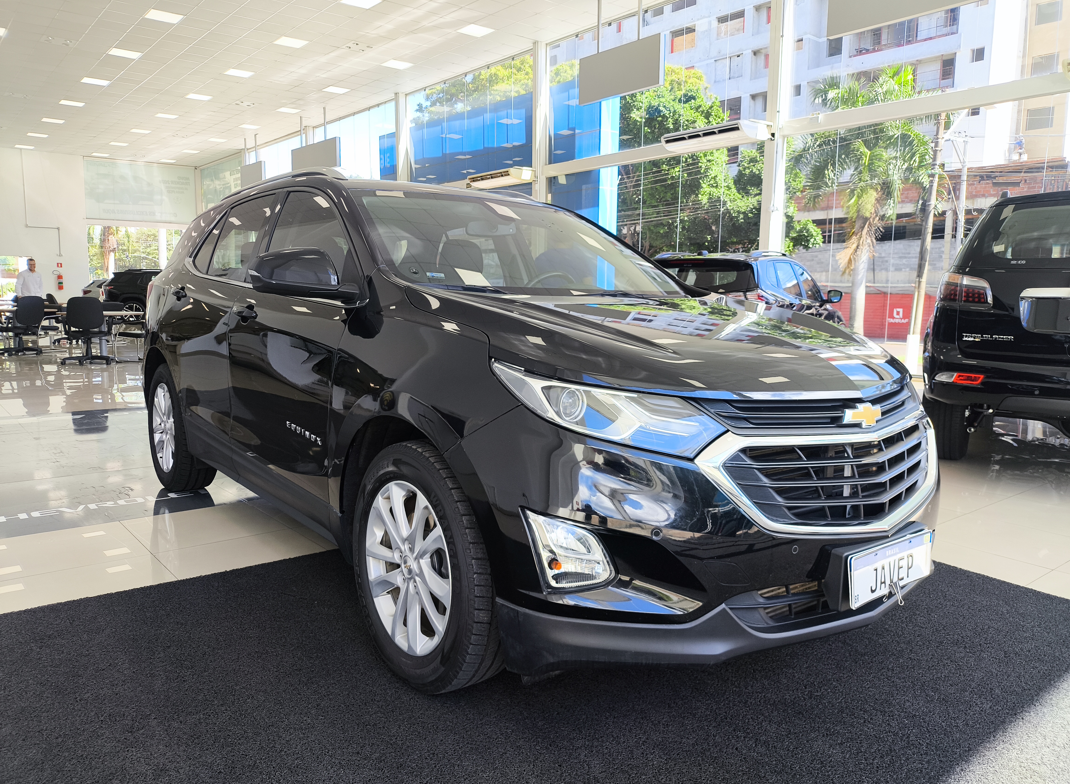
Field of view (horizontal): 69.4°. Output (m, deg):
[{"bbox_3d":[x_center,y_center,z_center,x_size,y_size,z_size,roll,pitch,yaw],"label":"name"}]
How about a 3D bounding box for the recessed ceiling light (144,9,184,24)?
[{"bbox_3d":[-7.074,-7.180,14.747,0.590,0.050,0.590,-6,10,-40],"label":"recessed ceiling light"}]

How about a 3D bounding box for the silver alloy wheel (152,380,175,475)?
[{"bbox_3d":[-1.988,0.193,4.349,0.190,0.495,0.495,-6,10,-38],"label":"silver alloy wheel"}]

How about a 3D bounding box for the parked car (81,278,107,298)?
[{"bbox_3d":[-13.839,-3.425,27.797,4.250,1.480,1.750,-5,9,-34],"label":"parked car"}]

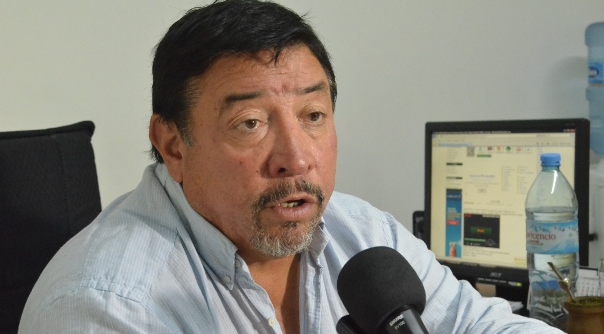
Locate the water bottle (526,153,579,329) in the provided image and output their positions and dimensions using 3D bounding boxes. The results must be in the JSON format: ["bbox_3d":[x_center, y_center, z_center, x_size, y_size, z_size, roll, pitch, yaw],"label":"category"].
[{"bbox_3d":[0.402,0.139,1.690,0.085,0.320,0.085,-1,3,12],"label":"water bottle"}]

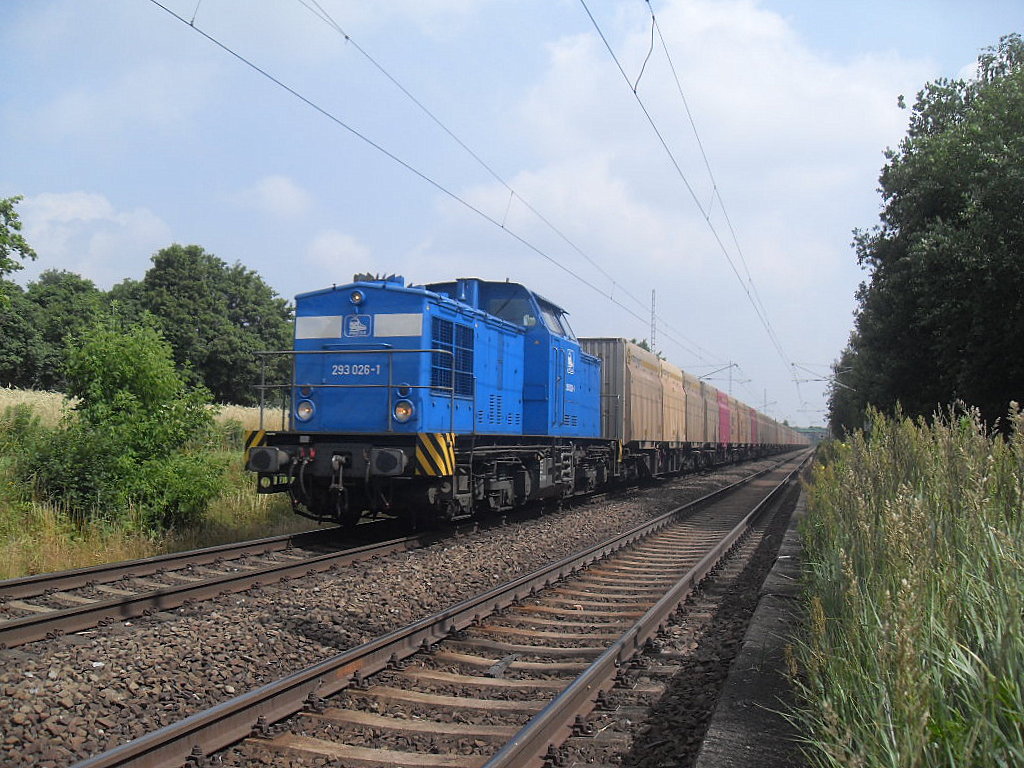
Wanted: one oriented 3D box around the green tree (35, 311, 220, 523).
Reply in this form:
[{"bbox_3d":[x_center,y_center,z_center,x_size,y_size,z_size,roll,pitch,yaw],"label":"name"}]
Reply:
[{"bbox_3d":[-6.805,0.646,17.800,3.300,3.750,2.900,3,-3,-21],"label":"green tree"}]

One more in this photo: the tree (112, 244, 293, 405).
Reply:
[{"bbox_3d":[-16.924,-2.816,55.000,9.500,9.300,8.500,2,-3,-17],"label":"tree"}]

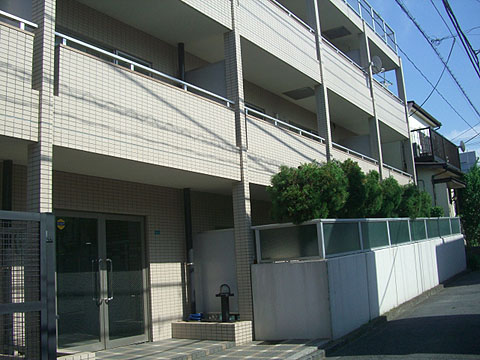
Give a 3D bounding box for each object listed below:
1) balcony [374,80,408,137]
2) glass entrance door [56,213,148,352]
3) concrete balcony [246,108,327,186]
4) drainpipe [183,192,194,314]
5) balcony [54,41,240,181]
[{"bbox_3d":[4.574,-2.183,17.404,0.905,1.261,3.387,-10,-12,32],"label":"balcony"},{"bbox_3d":[-1.960,1.458,7.625,0.081,1.953,1.790,-10,-12,32],"label":"glass entrance door"},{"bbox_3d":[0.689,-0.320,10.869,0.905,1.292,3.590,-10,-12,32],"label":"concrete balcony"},{"bbox_3d":[-0.844,1.288,9.120,0.107,2.282,0.107,-10,-12,32],"label":"drainpipe"},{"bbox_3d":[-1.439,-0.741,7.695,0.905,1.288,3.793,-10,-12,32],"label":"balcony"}]

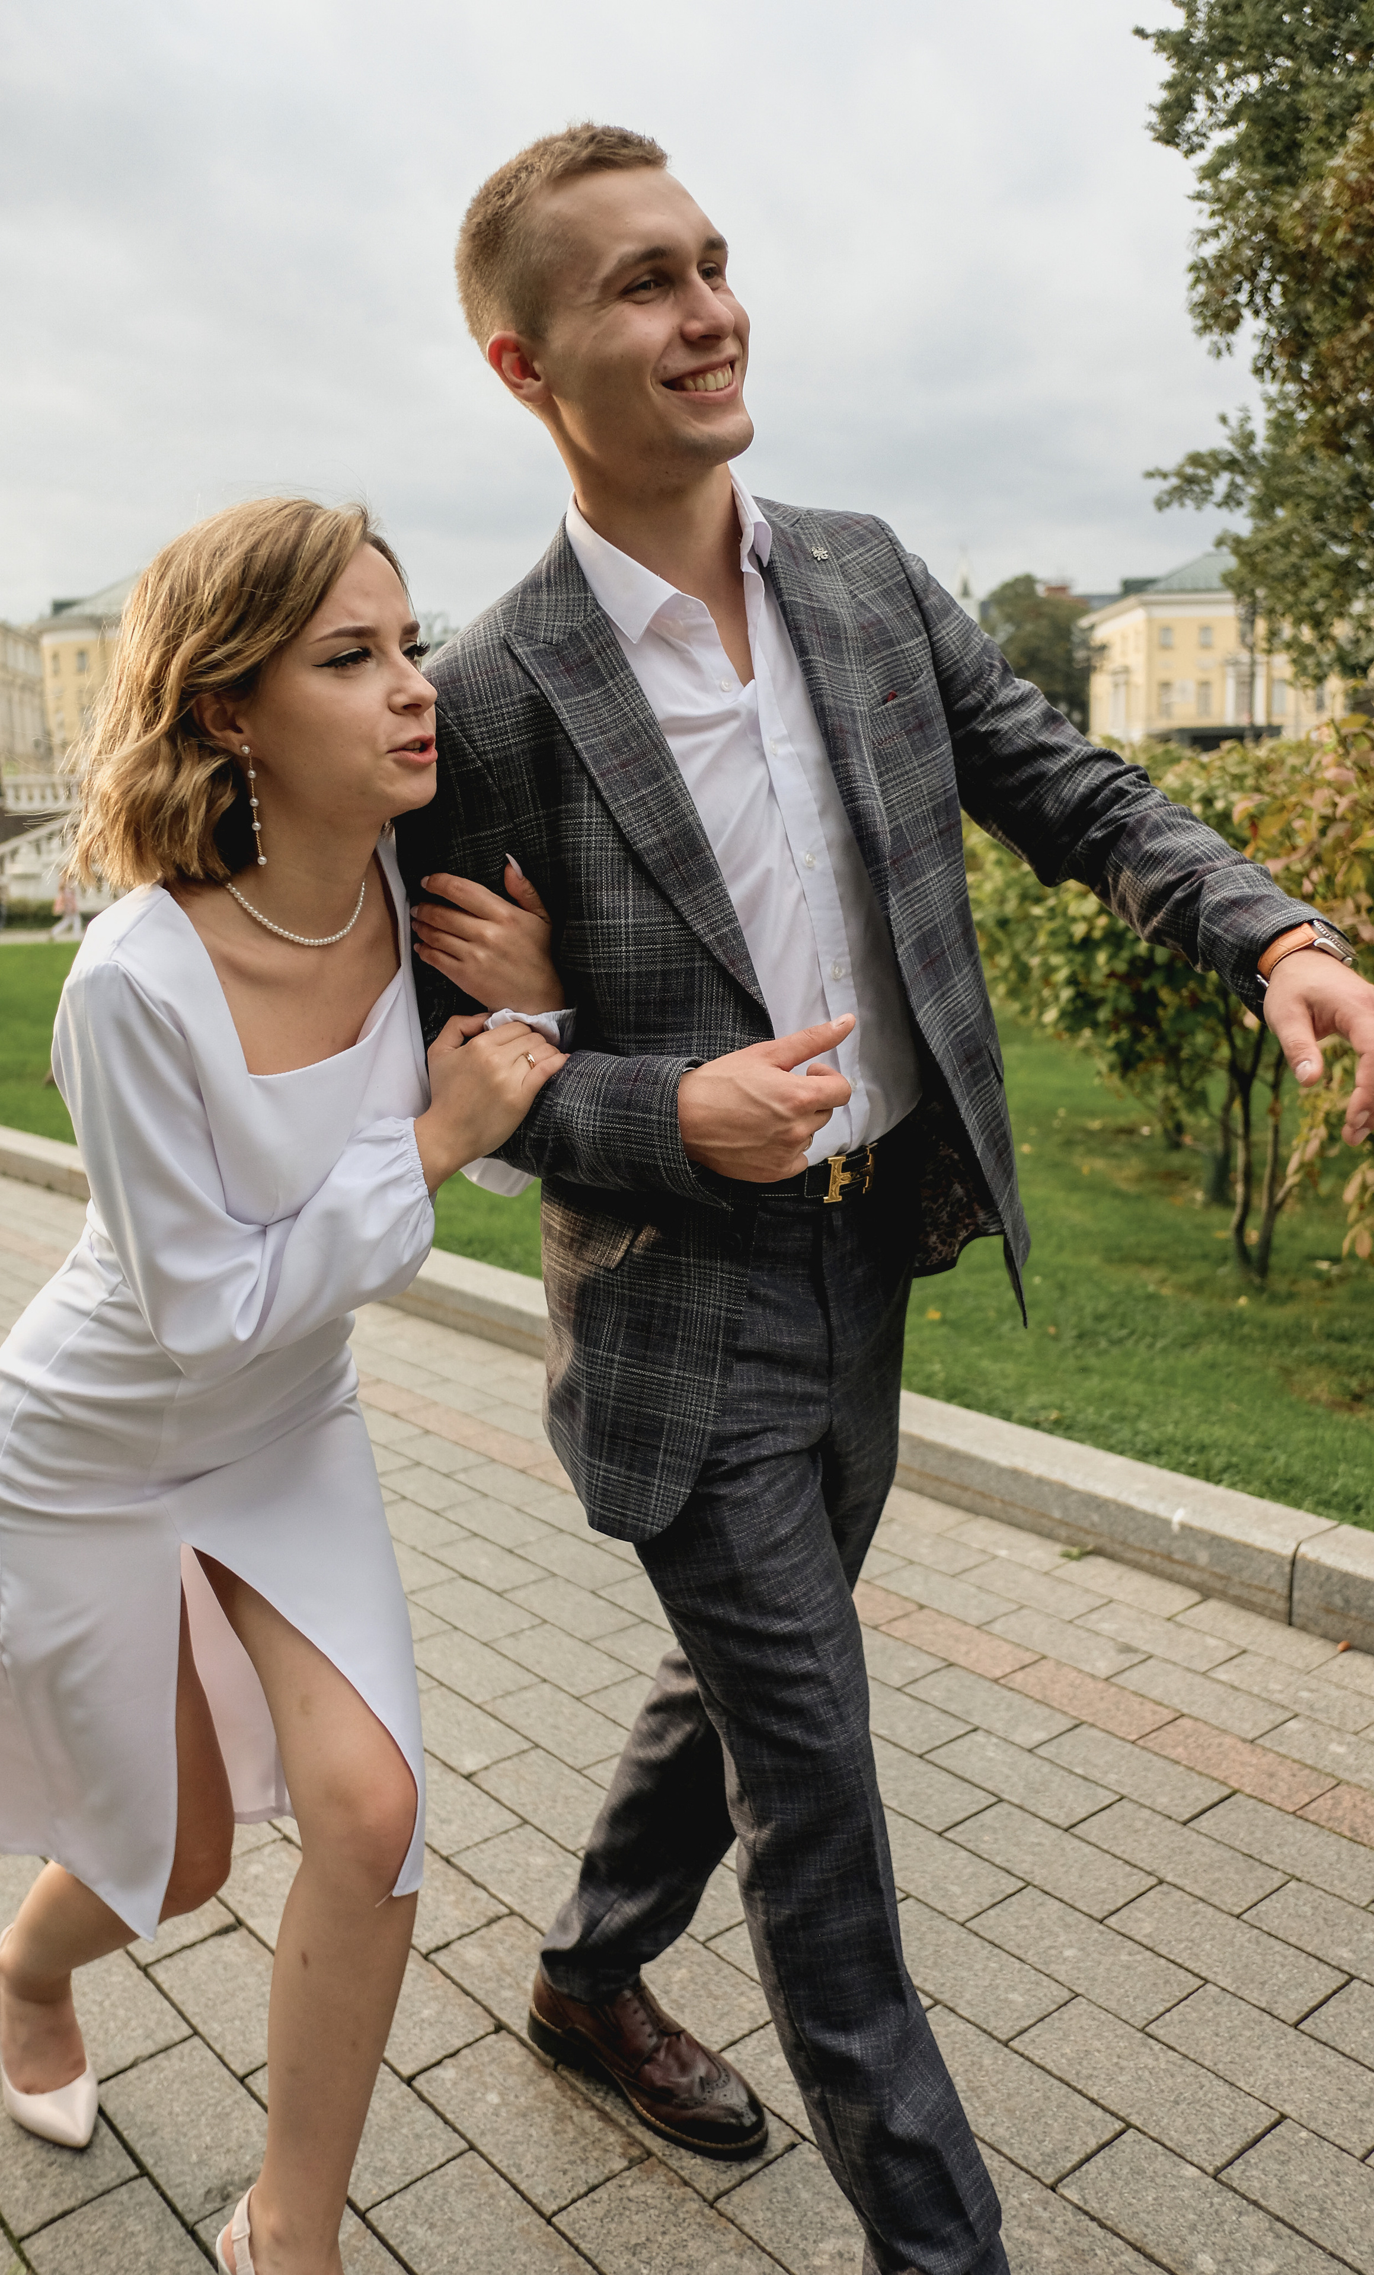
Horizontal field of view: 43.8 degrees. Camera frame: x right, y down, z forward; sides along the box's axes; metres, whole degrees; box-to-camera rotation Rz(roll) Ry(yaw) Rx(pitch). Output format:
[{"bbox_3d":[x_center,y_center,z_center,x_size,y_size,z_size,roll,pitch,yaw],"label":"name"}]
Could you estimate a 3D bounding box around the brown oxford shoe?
[{"bbox_3d":[-0.049,0.917,1.746,0.300,0.118,0.110,5,12,39],"label":"brown oxford shoe"}]

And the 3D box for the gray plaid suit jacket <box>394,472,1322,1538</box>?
[{"bbox_3d":[0.110,-0.117,1.335,0.580,0.825,0.550,-8,11,-34],"label":"gray plaid suit jacket"}]

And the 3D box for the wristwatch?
[{"bbox_3d":[0.452,-0.132,1.235,0.066,0.058,0.043,22,30,-40],"label":"wristwatch"}]

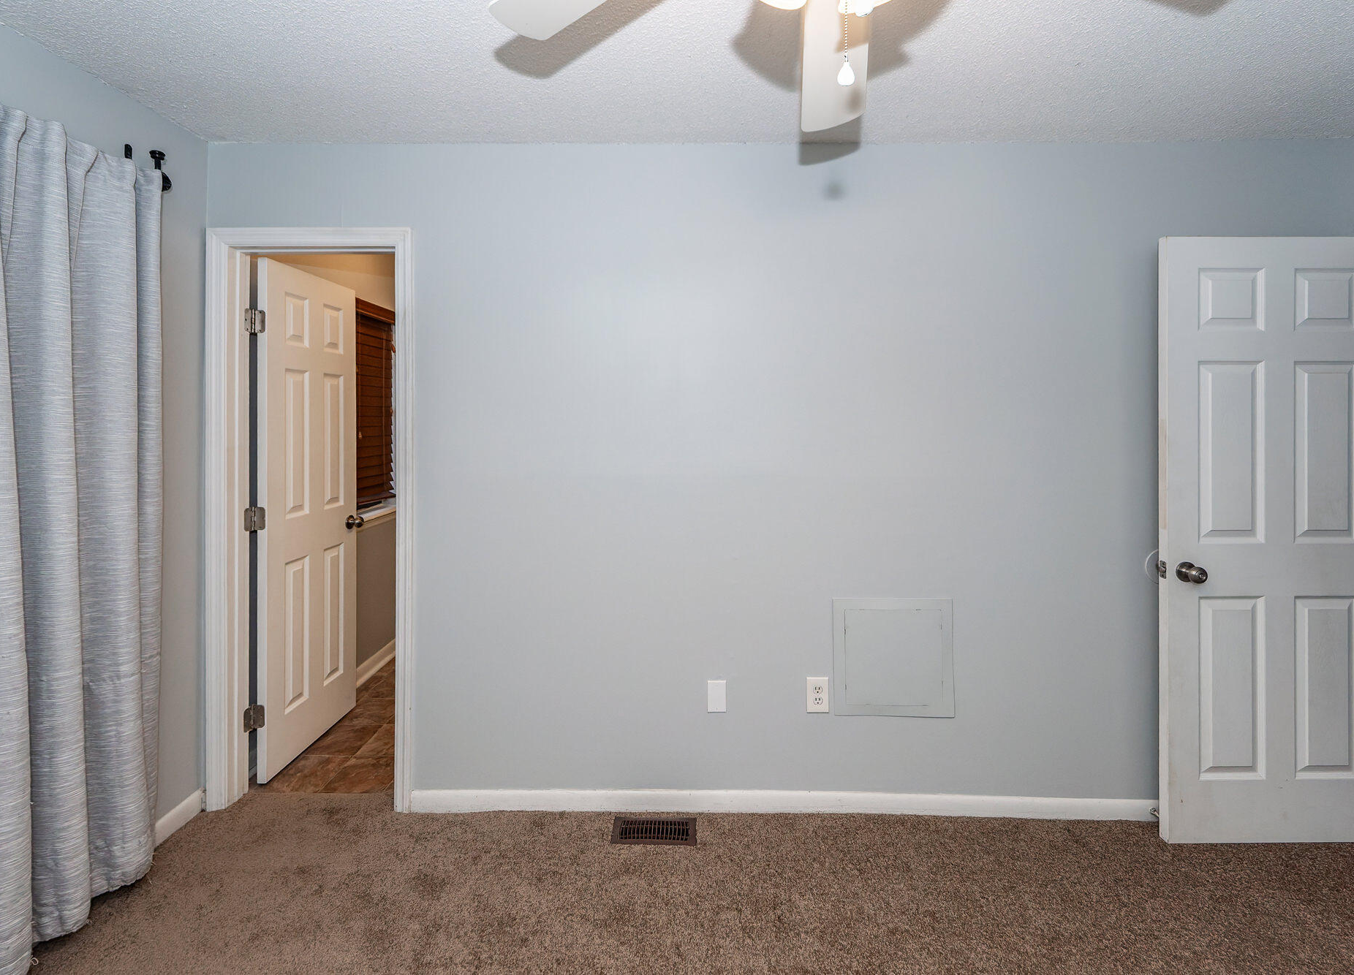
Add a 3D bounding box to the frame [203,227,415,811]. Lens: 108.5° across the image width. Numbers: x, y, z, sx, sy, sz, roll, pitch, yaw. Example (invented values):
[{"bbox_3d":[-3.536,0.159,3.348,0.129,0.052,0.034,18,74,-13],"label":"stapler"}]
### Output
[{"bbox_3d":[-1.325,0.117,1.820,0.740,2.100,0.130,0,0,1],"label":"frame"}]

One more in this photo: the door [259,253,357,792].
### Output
[{"bbox_3d":[-1.590,0.100,2.140,0.036,2.030,0.550,0,0,1],"label":"door"}]

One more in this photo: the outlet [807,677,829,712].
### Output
[{"bbox_3d":[0.505,0.743,1.745,0.075,0.122,0.010,0,0,1],"label":"outlet"}]

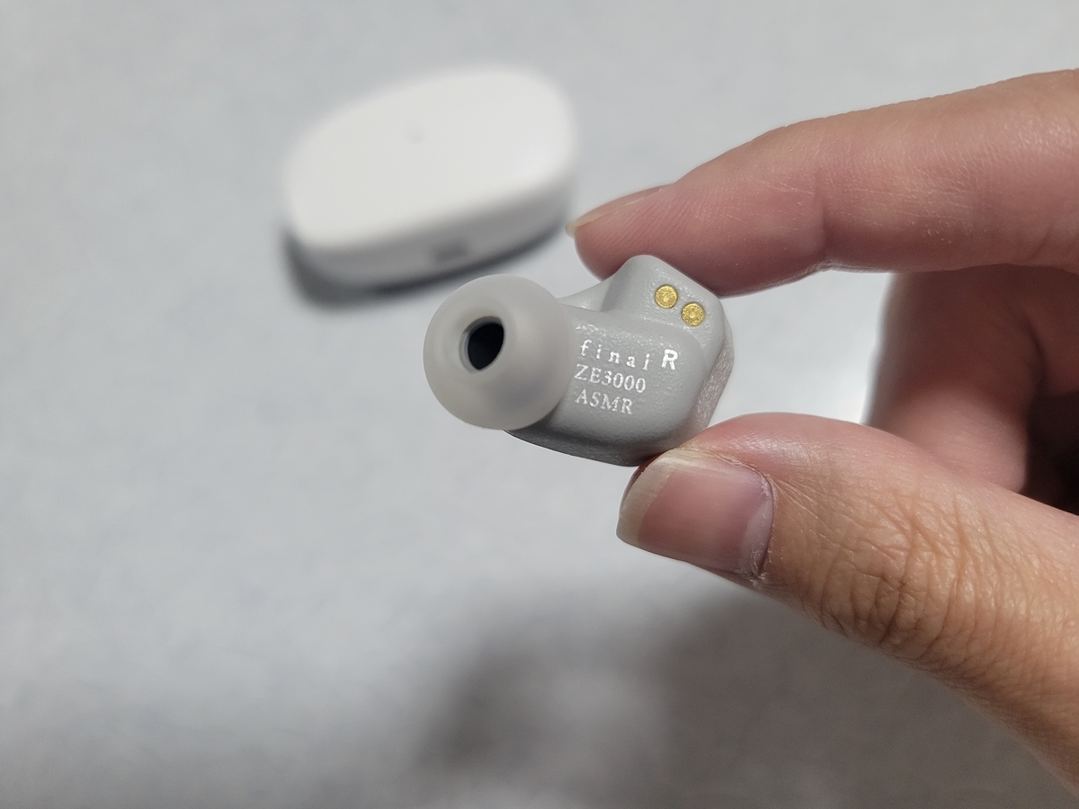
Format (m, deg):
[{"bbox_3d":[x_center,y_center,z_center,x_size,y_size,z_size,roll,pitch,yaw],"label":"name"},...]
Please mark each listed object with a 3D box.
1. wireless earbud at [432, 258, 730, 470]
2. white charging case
[{"bbox_3d":[0.004,-0.005,0.074,0.021,0.026,0.019,13,89,28],"label":"wireless earbud"},{"bbox_3d":[-0.025,-0.055,0.197,0.070,0.026,0.043,-17,68,-2],"label":"white charging case"}]

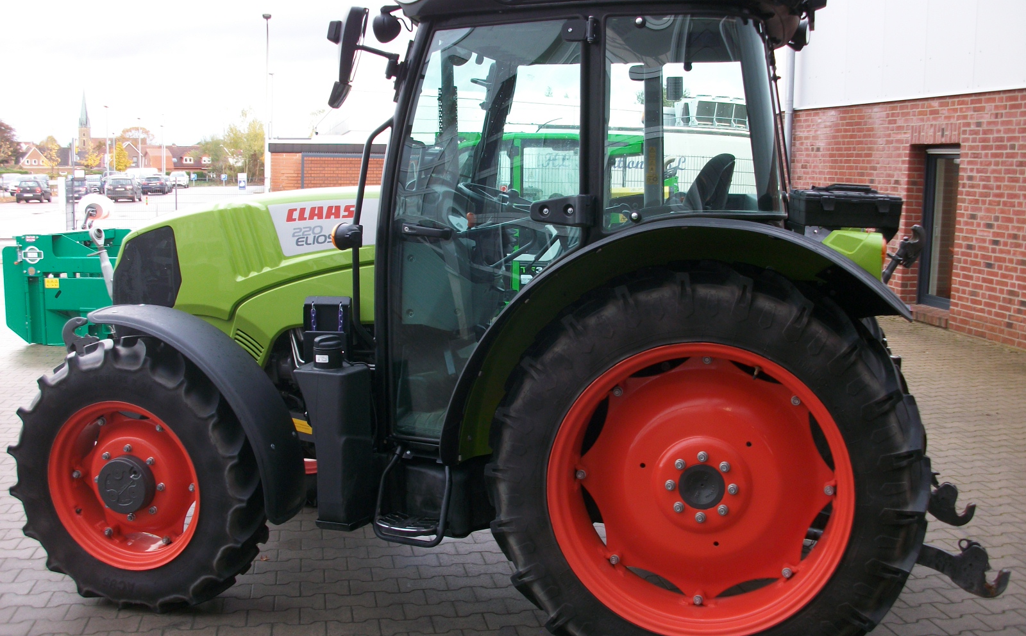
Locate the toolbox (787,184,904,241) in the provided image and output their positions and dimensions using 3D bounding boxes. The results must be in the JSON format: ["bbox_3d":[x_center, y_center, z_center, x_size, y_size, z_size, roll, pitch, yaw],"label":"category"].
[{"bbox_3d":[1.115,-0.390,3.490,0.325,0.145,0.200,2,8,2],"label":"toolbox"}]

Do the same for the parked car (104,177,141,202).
[{"bbox_3d":[-23.251,-7.723,62.000,1.760,1.560,4.200,-1,8,-15],"label":"parked car"}]

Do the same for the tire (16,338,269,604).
[{"bbox_3d":[-1.438,0.611,3.964,1.060,1.040,0.280,3,8,14],"label":"tire"}]

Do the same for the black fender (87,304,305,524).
[{"bbox_3d":[-1.162,0.329,3.857,0.760,0.750,0.280,3,8,13],"label":"black fender"}]

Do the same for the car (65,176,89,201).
[{"bbox_3d":[-28.700,-8.380,68.000,1.750,1.470,4.200,-2,9,-20],"label":"car"}]

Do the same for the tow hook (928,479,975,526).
[{"bbox_3d":[1.782,0.751,4.219,0.190,0.180,0.075,3,8,13],"label":"tow hook"}]

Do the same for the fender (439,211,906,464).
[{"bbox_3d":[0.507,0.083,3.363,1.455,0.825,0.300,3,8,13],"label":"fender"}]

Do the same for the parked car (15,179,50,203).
[{"bbox_3d":[-31.100,-8.200,67.500,1.670,1.460,3.900,-1,8,-13],"label":"parked car"}]

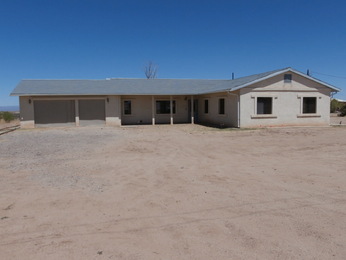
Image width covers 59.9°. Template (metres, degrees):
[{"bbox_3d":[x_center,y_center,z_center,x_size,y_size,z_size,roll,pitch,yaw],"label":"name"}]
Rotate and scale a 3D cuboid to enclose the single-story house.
[{"bbox_3d":[-0.708,-2.792,28.538,26.157,4.631,14.888,-2,4,-14],"label":"single-story house"}]

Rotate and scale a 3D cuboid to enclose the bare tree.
[{"bbox_3d":[-3.038,-5.720,43.291,2.500,8.496,2.500,-1,4,0],"label":"bare tree"}]

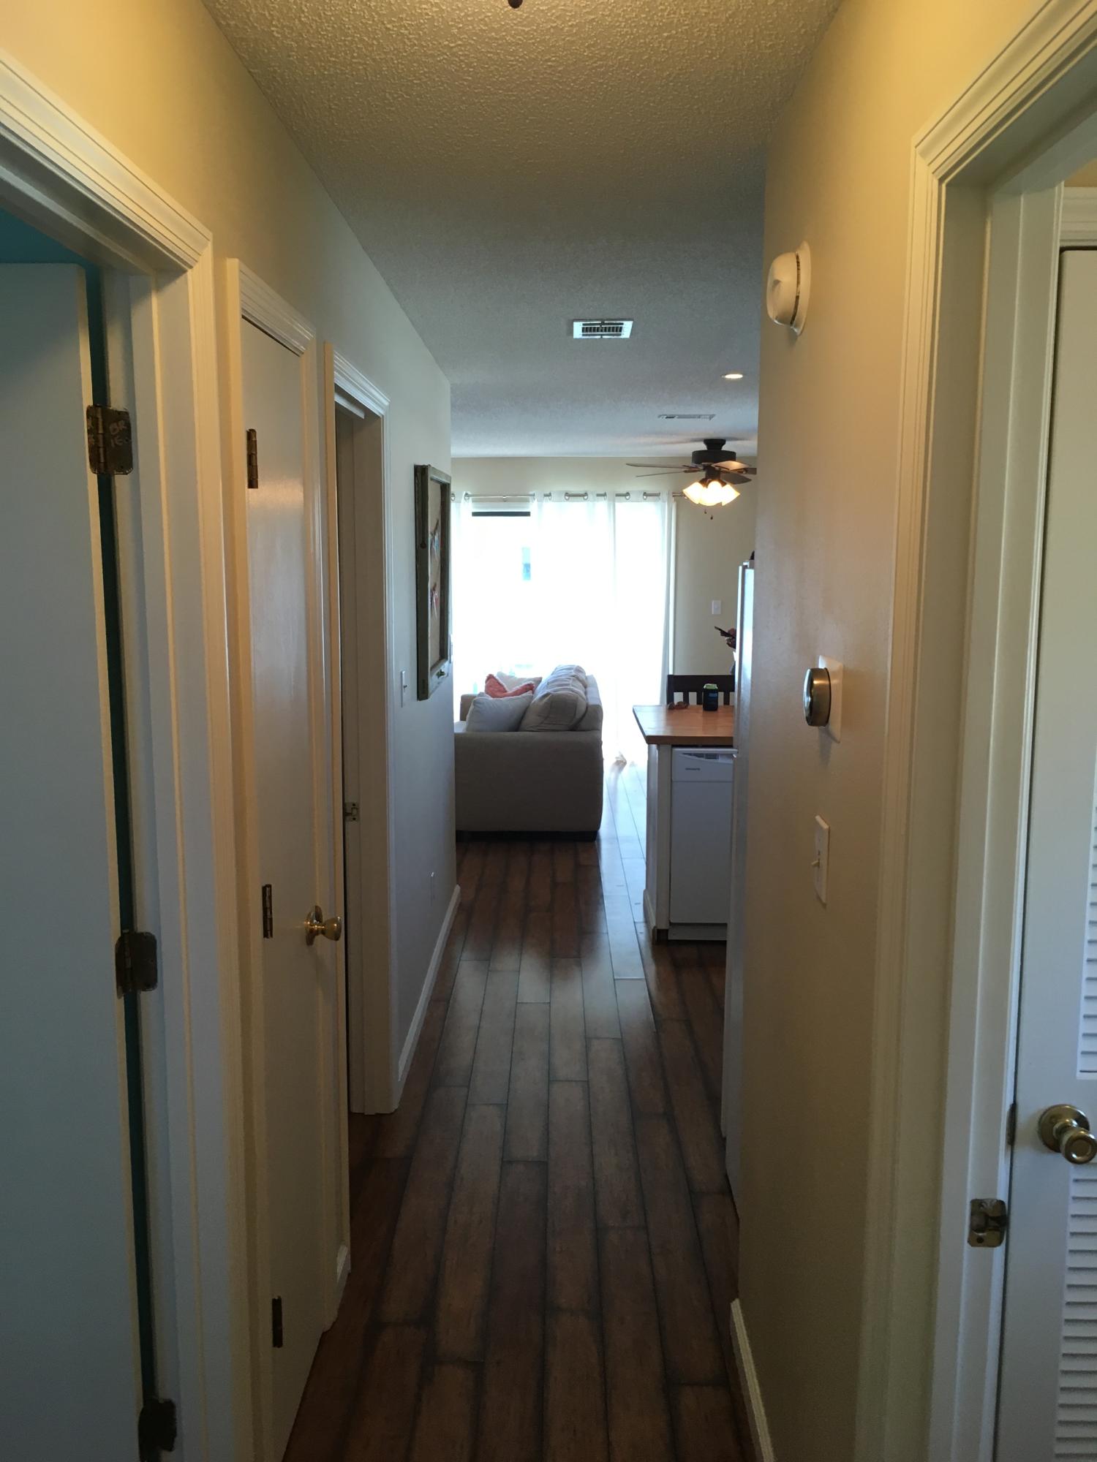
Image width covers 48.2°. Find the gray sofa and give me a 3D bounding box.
[{"bbox_3d":[-0.156,0.074,7.991,0.950,0.860,1.920,0,9,0],"label":"gray sofa"}]

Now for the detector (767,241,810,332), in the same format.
[{"bbox_3d":[0.379,-0.691,1.900,0.055,0.135,0.135,0,9,0],"label":"detector"}]

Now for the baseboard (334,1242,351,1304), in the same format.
[{"bbox_3d":[-0.470,1.241,2.804,0.015,0.090,0.150,0,9,0],"label":"baseboard"}]

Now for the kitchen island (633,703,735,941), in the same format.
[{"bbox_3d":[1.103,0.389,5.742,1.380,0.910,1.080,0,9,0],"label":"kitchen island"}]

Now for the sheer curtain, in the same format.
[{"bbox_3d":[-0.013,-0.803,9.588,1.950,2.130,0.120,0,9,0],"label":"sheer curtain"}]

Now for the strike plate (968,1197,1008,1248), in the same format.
[{"bbox_3d":[0.483,0.540,1.348,0.043,0.058,0.006,0,9,0],"label":"strike plate"}]

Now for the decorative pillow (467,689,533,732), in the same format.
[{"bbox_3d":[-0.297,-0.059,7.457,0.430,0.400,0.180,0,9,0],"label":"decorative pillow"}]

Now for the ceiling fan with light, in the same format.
[{"bbox_3d":[1.099,-1.714,8.127,1.310,0.460,1.310,0,9,0],"label":"ceiling fan with light"}]

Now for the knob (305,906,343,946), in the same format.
[{"bbox_3d":[-0.453,0.403,2.511,0.068,0.072,0.068,0,9,0],"label":"knob"}]

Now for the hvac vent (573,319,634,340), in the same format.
[{"bbox_3d":[0.191,-1.391,4.280,0.207,0.020,0.350,0,9,0],"label":"hvac vent"}]

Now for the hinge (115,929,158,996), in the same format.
[{"bbox_3d":[-0.576,0.324,1.710,0.055,0.090,0.030,0,9,0],"label":"hinge"}]

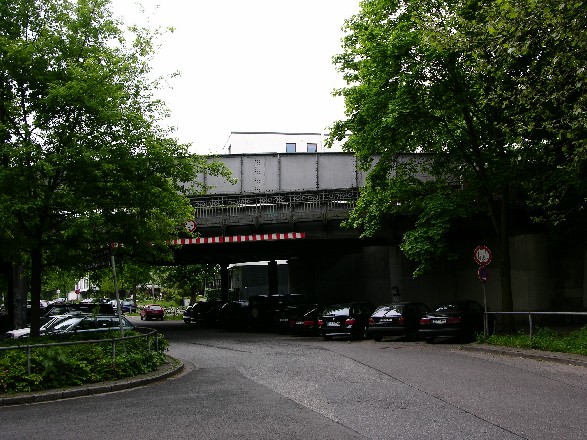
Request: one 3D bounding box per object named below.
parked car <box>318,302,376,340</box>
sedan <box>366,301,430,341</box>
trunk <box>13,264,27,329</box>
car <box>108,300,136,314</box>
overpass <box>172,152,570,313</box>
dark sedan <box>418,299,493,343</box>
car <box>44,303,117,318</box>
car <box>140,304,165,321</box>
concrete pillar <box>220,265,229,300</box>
[{"bbox_3d":[2.761,4.163,24.554,1.800,1.450,4.600,-5,-9,27],"label":"parked car"},{"bbox_3d":[4.526,3.969,23.363,1.700,1.420,4.400,-6,-9,29],"label":"sedan"},{"bbox_3d":[-10.468,3.066,22.834,0.520,3.900,0.520,-2,-8,0],"label":"trunk"},{"bbox_3d":[-18.044,9.412,63.379,1.720,1.450,4.200,-3,-8,8],"label":"car"},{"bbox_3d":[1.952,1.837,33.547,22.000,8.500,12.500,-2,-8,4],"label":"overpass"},{"bbox_3d":[6.269,3.750,22.175,1.750,1.440,4.600,-6,-9,30],"label":"dark sedan"},{"bbox_3d":[-9.235,4.243,24.185,4.400,1.600,1.740,2,-8,-23],"label":"car"},{"bbox_3d":[-13.064,8.611,54.891,1.650,1.400,4.000,1,-8,-22],"label":"car"},{"bbox_3d":[-4.710,5.056,40.707,0.540,4.400,0.540,-2,-8,0],"label":"concrete pillar"}]

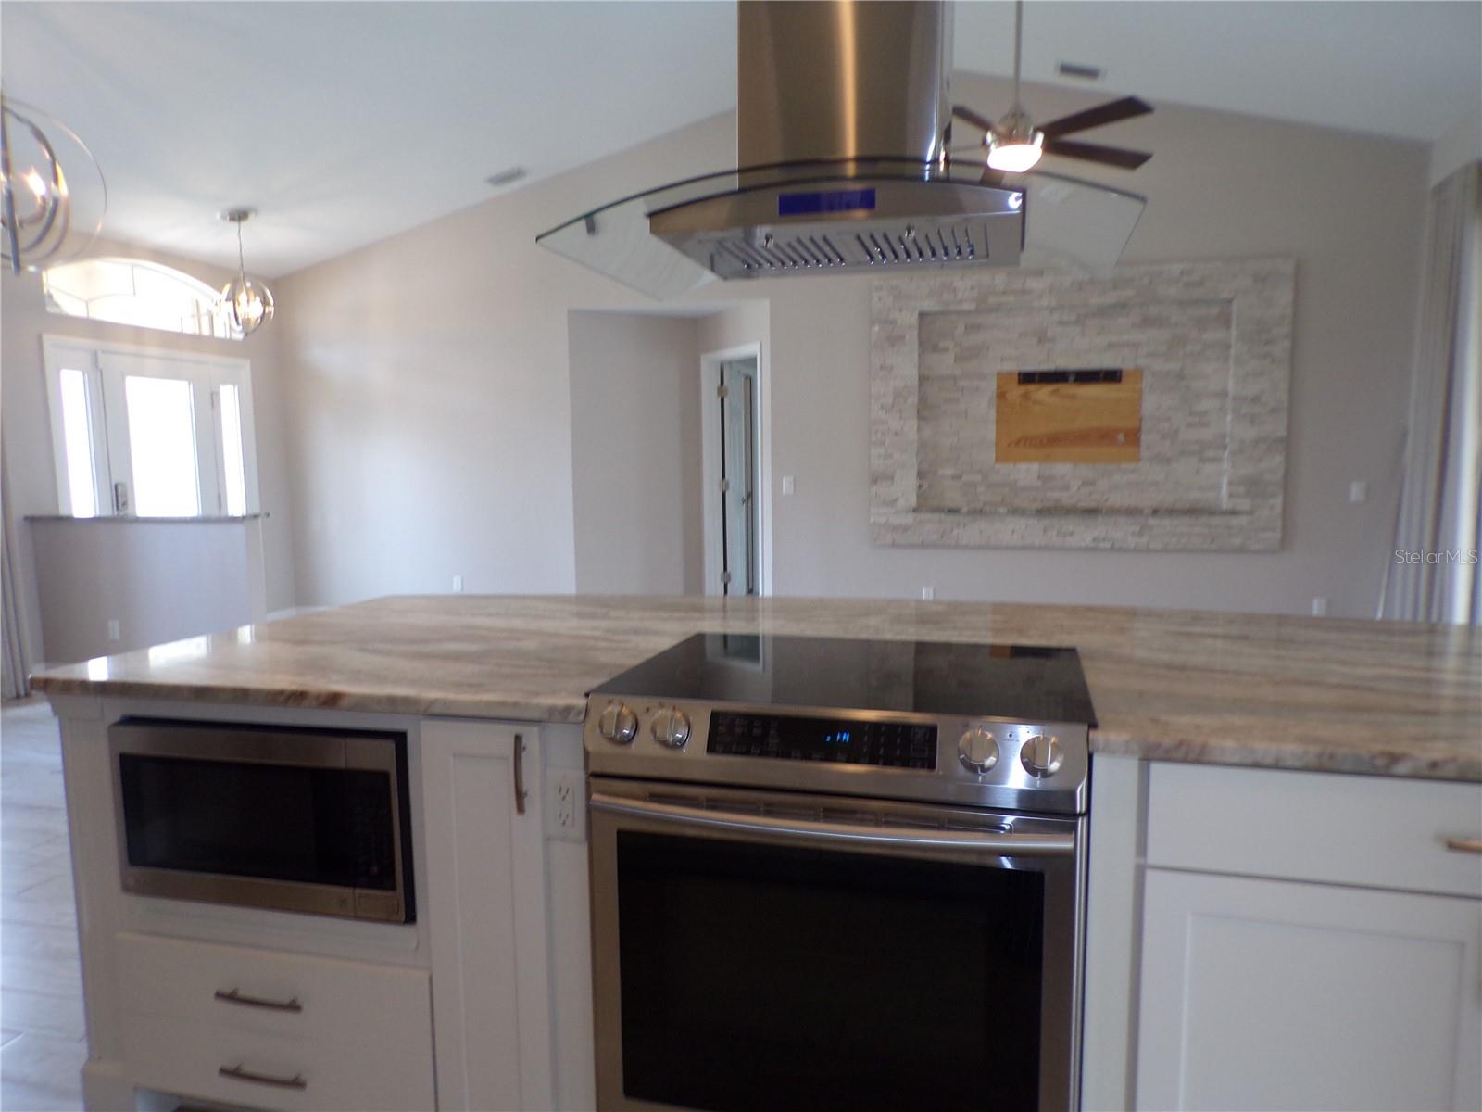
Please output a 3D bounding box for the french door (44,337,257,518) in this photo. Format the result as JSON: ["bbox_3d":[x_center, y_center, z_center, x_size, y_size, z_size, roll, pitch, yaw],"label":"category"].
[{"bbox_3d":[-4.074,-0.380,7.269,0.120,2.120,1.760,1,6,15],"label":"french door"}]

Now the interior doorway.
[{"bbox_3d":[-0.032,-0.500,7.874,0.130,2.130,0.920,-4,6,-29],"label":"interior doorway"}]

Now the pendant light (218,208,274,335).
[{"bbox_3d":[-3.297,-1.879,6.818,0.360,0.820,0.360,1,6,15],"label":"pendant light"}]

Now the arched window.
[{"bbox_3d":[-4.096,-1.802,7.120,0.120,0.460,1.680,1,6,15],"label":"arched window"}]

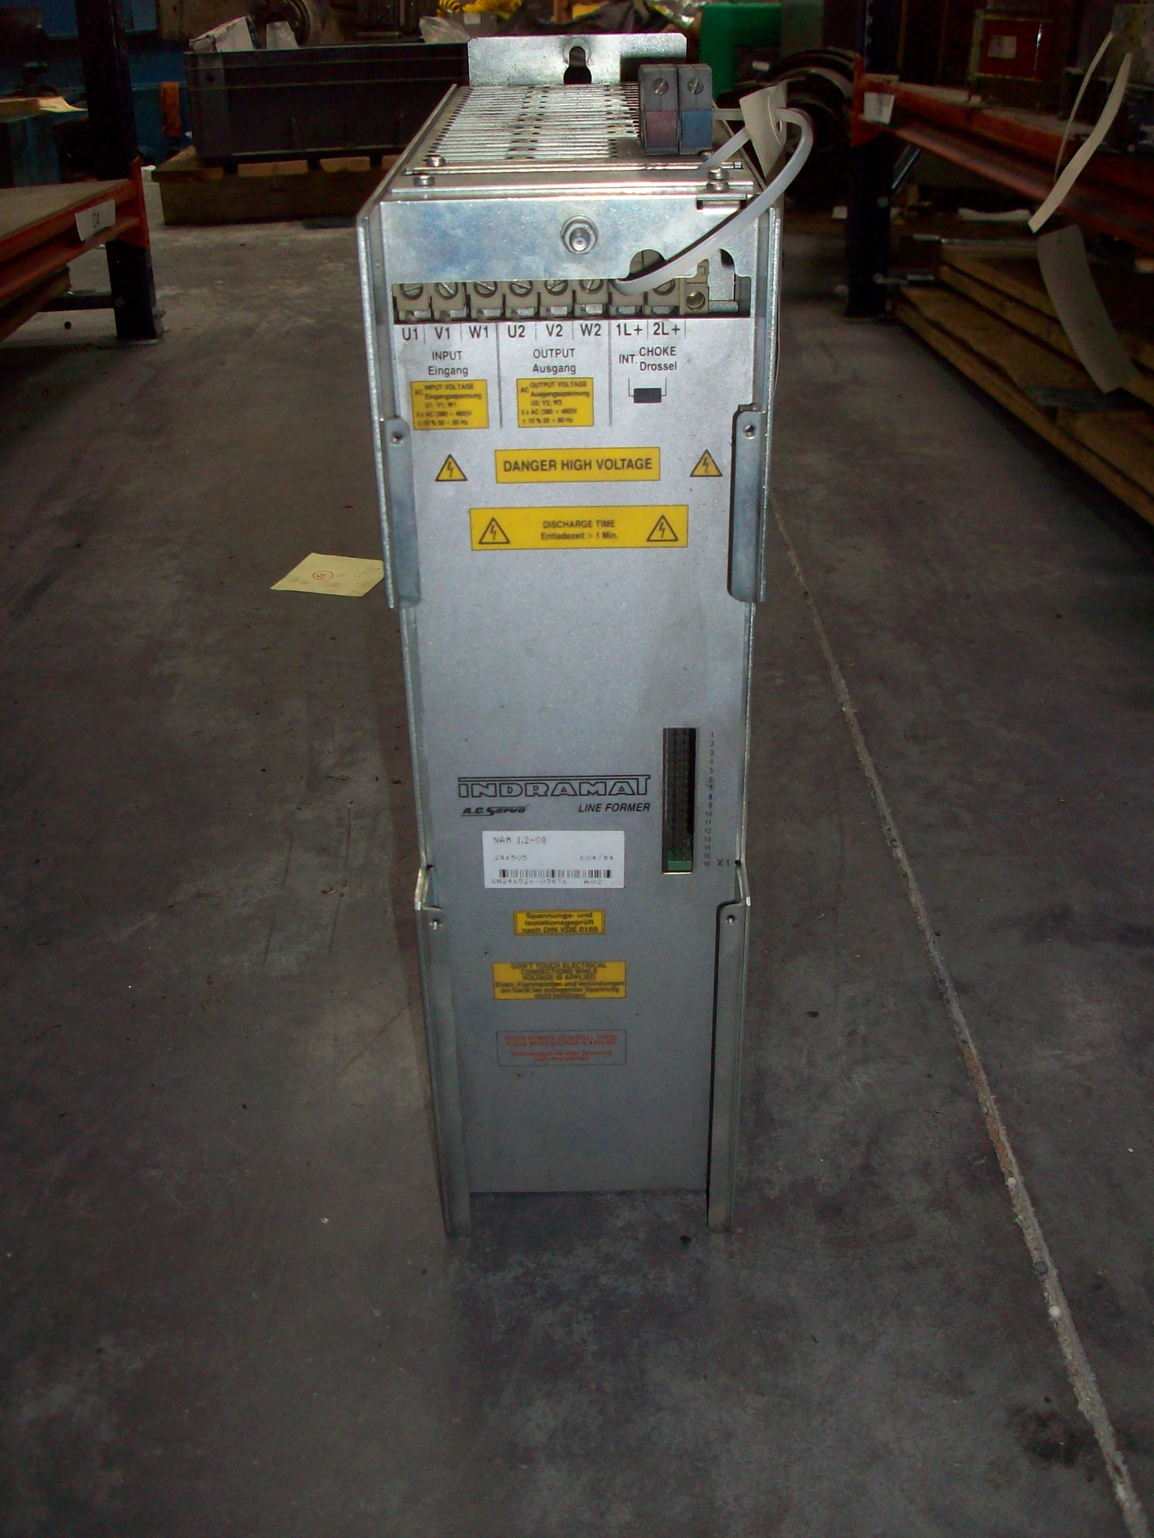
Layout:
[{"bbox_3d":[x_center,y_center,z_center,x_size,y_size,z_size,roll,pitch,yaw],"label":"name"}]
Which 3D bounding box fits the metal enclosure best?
[{"bbox_3d":[0.002,-0.074,0.627,0.111,0.396,0.328,-1,30,1],"label":"metal enclosure"}]

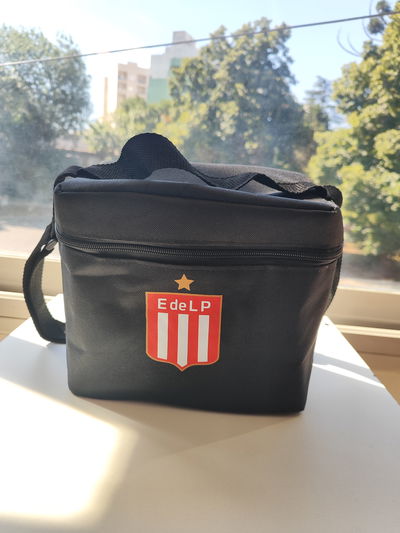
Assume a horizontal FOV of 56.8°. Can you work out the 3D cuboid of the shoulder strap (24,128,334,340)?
[{"bbox_3d":[-0.021,-0.015,0.414,0.330,0.250,0.115,4,15,0],"label":"shoulder strap"}]

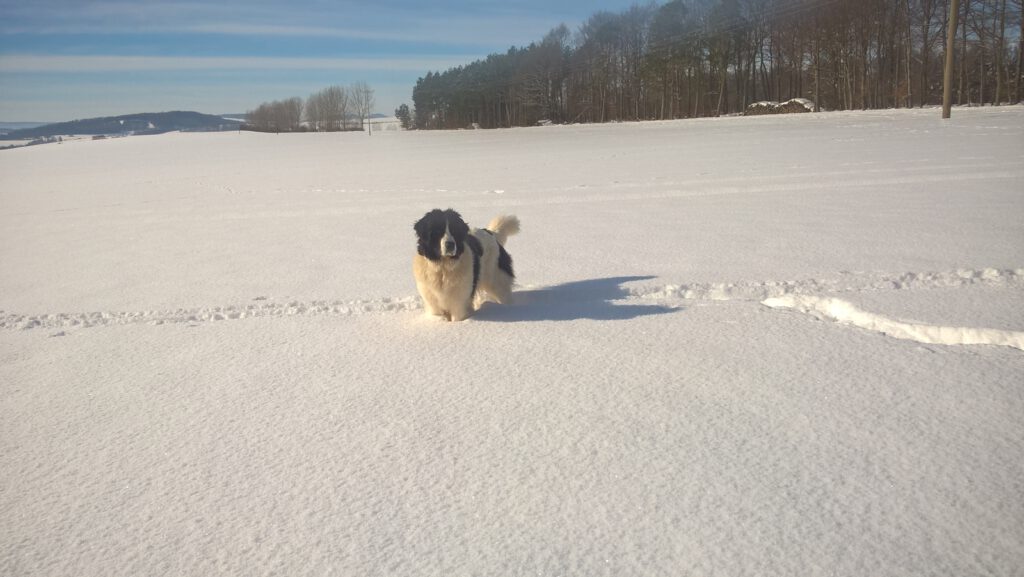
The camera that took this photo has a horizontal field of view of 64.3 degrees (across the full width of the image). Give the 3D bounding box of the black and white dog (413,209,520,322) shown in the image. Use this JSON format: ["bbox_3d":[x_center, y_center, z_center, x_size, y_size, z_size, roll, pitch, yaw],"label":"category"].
[{"bbox_3d":[-0.330,-0.156,6.050,0.430,0.880,1.000,5,14,29],"label":"black and white dog"}]

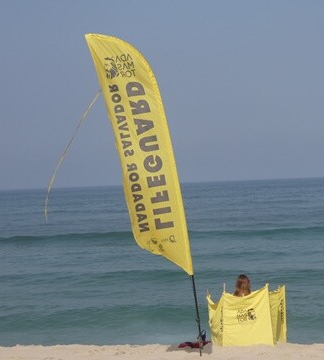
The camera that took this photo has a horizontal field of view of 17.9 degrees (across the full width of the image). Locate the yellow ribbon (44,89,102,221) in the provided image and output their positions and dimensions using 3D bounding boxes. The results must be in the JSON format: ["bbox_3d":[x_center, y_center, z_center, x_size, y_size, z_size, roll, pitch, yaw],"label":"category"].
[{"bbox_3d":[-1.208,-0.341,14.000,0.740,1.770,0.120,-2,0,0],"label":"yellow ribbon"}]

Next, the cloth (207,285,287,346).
[{"bbox_3d":[1.250,1.974,15.000,1.100,0.880,0.750,-2,0,7],"label":"cloth"}]

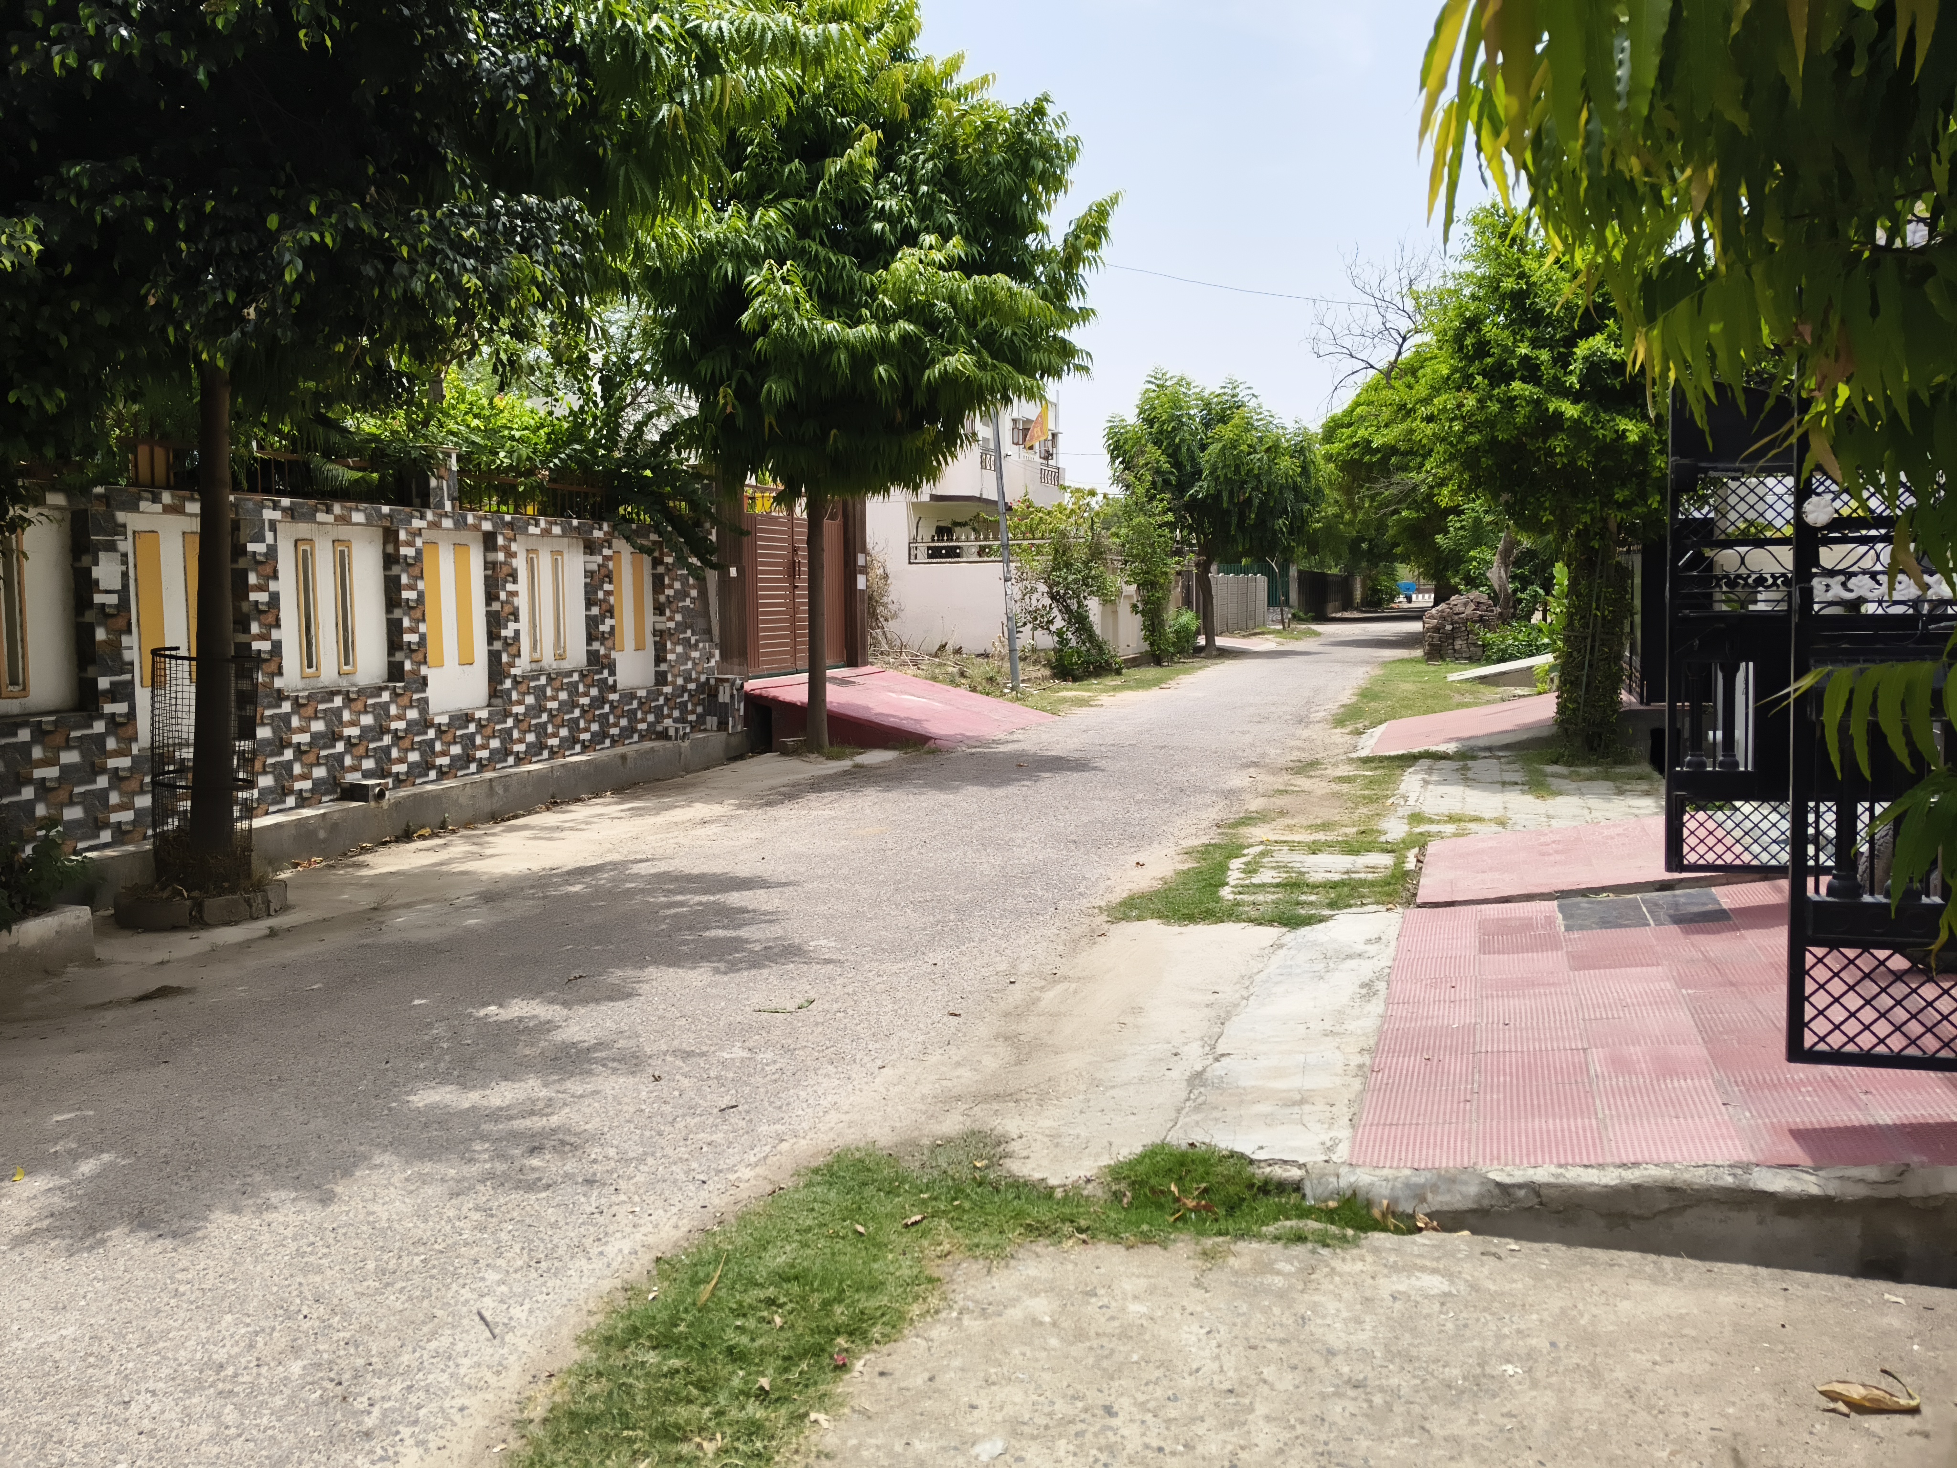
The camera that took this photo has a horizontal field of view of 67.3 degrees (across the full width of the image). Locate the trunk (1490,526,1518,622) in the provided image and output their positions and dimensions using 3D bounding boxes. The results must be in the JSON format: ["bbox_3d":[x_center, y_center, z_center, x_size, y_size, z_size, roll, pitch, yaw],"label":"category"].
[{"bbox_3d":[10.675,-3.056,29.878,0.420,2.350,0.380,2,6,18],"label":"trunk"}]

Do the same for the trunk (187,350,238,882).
[{"bbox_3d":[-3.469,-0.485,6.677,0.230,2.363,0.220,5,6,18],"label":"trunk"}]

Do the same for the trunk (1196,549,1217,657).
[{"bbox_3d":[4.795,-2.774,30.884,0.360,2.240,0.330,0,6,18],"label":"trunk"}]

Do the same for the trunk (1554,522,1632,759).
[{"bbox_3d":[5.051,-0.763,12.050,0.580,1.928,0.550,1,6,18],"label":"trunk"}]

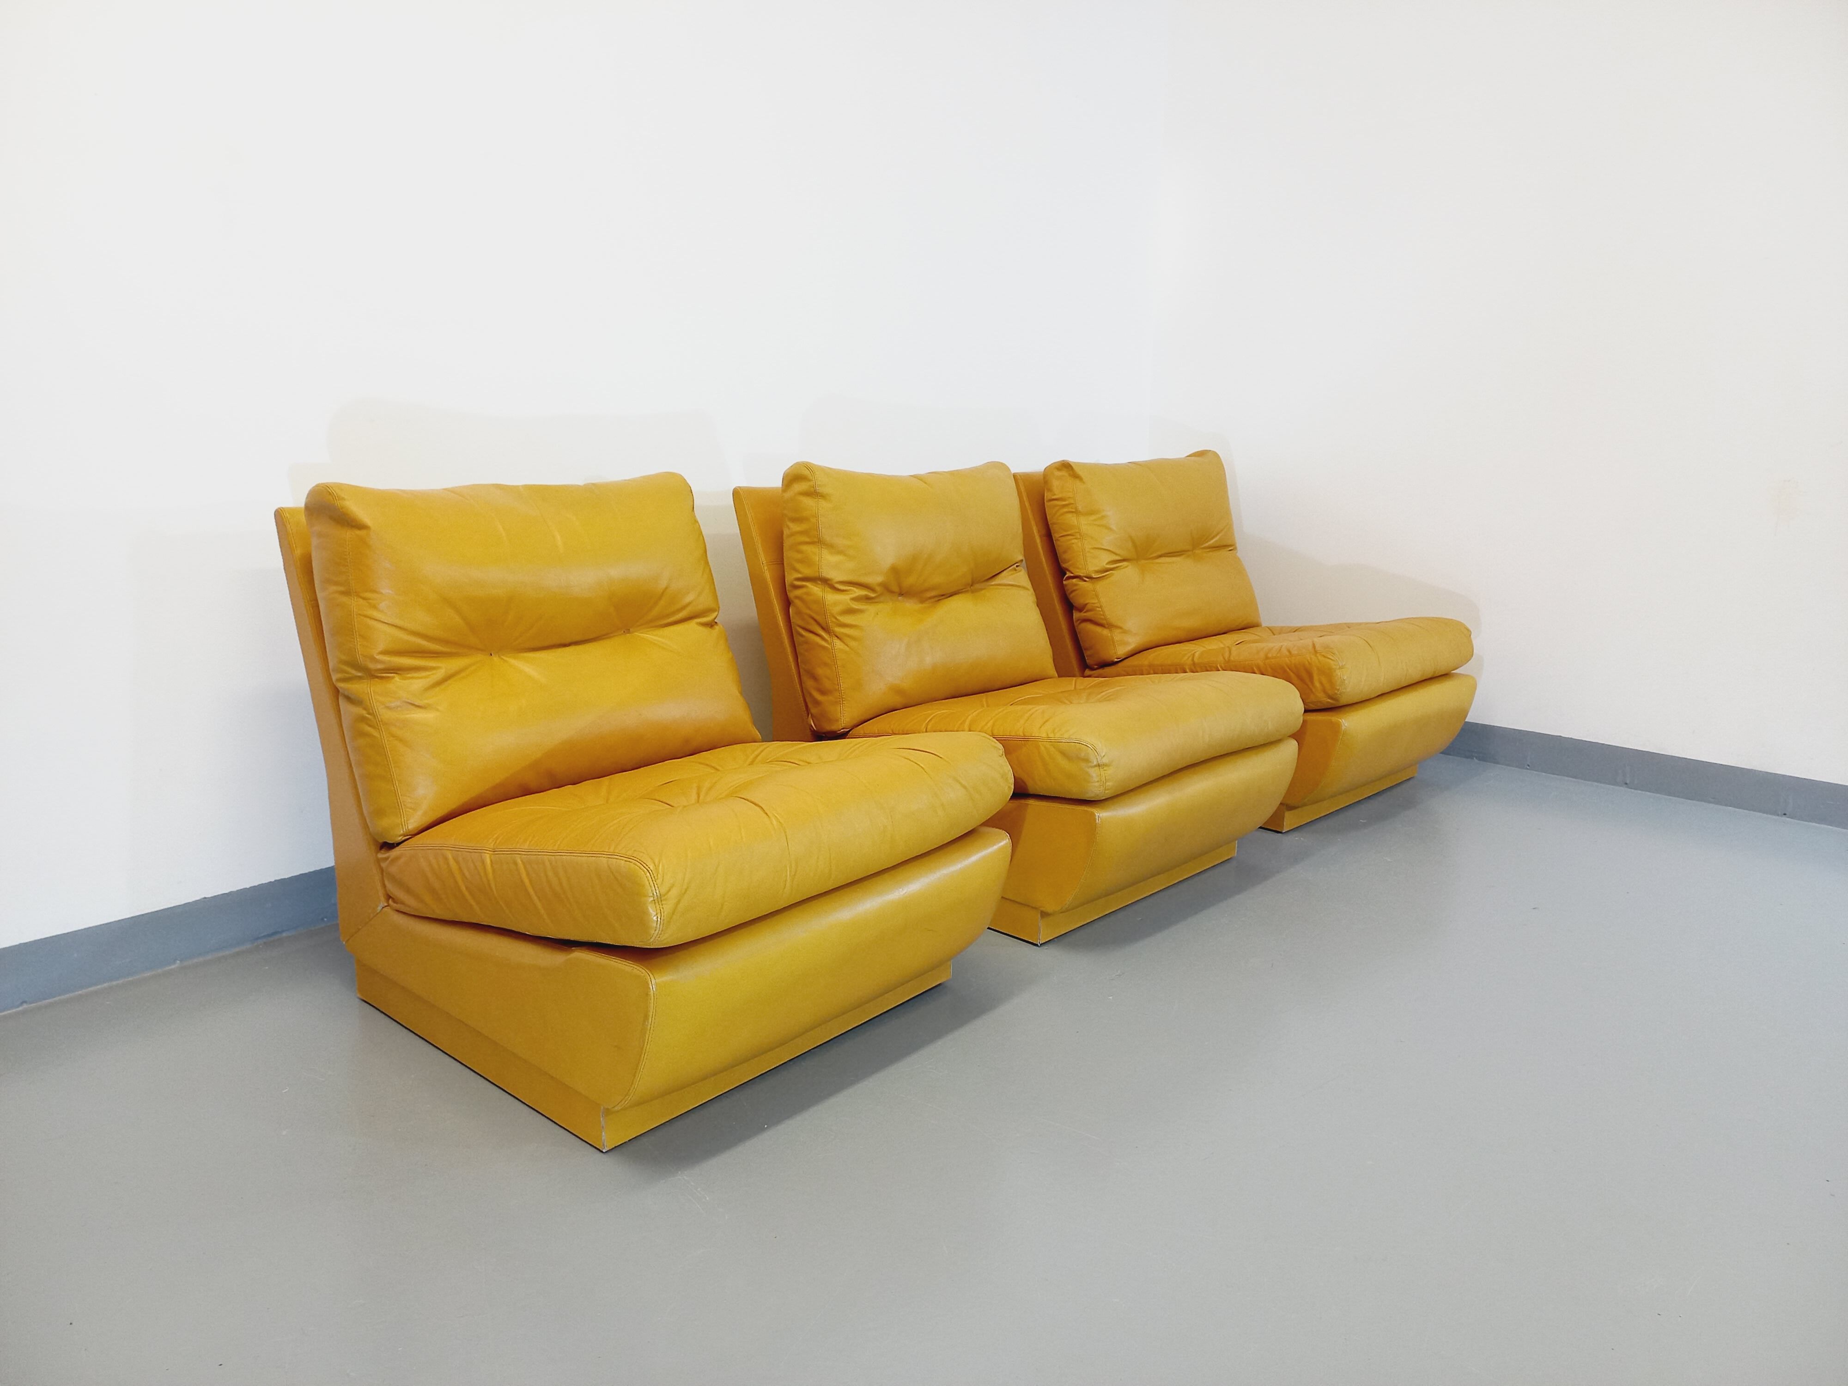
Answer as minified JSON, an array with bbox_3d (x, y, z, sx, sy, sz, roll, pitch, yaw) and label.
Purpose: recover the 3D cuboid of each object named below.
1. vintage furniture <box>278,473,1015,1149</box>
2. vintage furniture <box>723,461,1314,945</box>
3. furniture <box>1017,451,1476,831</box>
[{"bbox_3d":[-0.405,0.078,1.952,0.884,0.757,0.658,12,16,40],"label":"vintage furniture"},{"bbox_3d":[0.178,-0.048,2.575,0.884,0.757,0.658,12,17,41],"label":"vintage furniture"},{"bbox_3d":[0.764,-0.172,3.191,0.884,0.757,0.658,13,17,43],"label":"furniture"}]

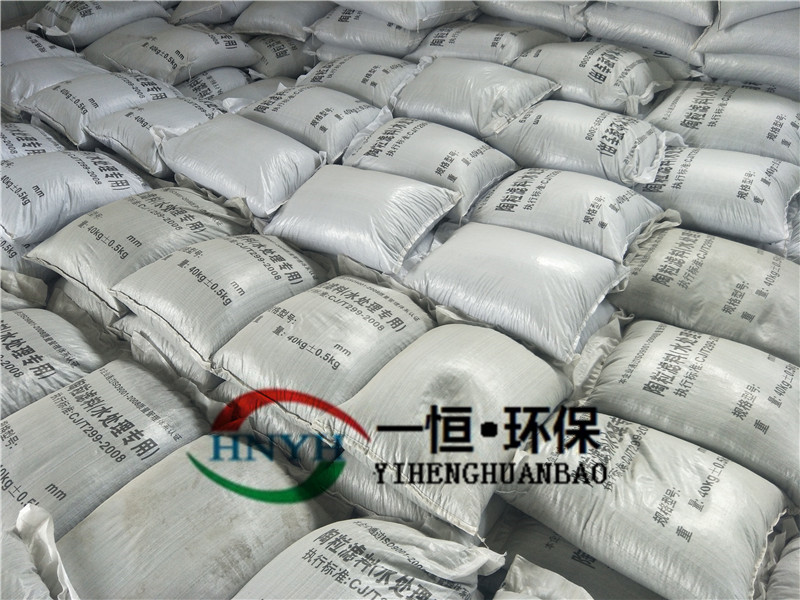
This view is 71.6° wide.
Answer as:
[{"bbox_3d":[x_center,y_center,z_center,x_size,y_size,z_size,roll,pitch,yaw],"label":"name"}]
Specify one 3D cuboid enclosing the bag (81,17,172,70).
[{"bbox_3d":[-1.440,-1.400,3.119,0.510,0.206,0.622,27,50,24],"label":"bag"}]

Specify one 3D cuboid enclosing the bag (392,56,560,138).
[{"bbox_3d":[0.370,-1.012,2.733,0.675,0.190,0.475,32,53,30],"label":"bag"}]

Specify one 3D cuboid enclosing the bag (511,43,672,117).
[{"bbox_3d":[0.980,-1.136,2.824,0.675,0.190,0.475,32,52,30],"label":"bag"}]

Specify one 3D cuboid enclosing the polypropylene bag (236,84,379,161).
[{"bbox_3d":[-0.456,-0.882,2.737,0.675,0.190,0.475,22,48,22],"label":"polypropylene bag"}]

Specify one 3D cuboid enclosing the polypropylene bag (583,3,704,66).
[{"bbox_3d":[1.331,-1.442,2.901,0.622,0.206,0.510,29,54,21],"label":"polypropylene bag"}]

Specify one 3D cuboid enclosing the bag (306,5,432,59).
[{"bbox_3d":[-0.095,-1.562,3.194,0.675,0.190,0.475,24,49,24],"label":"bag"}]

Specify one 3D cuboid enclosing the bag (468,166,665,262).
[{"bbox_3d":[0.639,-0.339,2.145,0.622,0.206,0.510,23,43,27],"label":"bag"}]

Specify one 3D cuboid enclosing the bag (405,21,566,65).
[{"bbox_3d":[0.448,-1.374,2.927,0.675,0.190,0.475,32,52,30],"label":"bag"}]

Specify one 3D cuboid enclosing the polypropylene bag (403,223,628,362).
[{"bbox_3d":[0.388,-0.076,1.884,0.622,0.206,0.510,25,47,28],"label":"polypropylene bag"}]

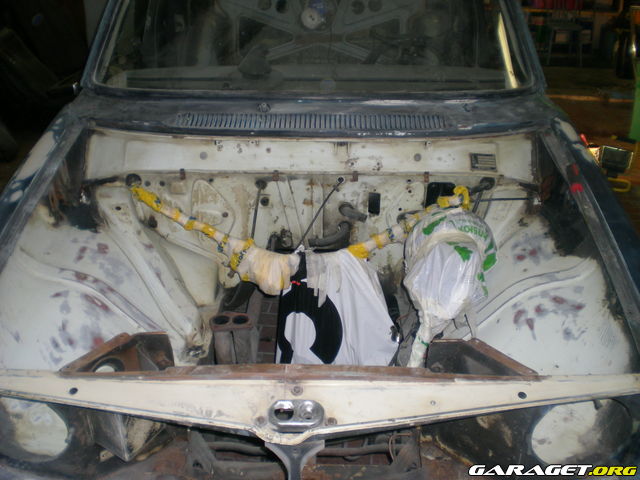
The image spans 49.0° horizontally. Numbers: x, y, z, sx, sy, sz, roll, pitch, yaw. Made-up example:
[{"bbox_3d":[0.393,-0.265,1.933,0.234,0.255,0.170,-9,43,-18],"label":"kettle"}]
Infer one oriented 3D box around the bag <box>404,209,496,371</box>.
[{"bbox_3d":[0.372,0.124,2.000,0.260,0.370,0.330,1,33,2],"label":"bag"}]

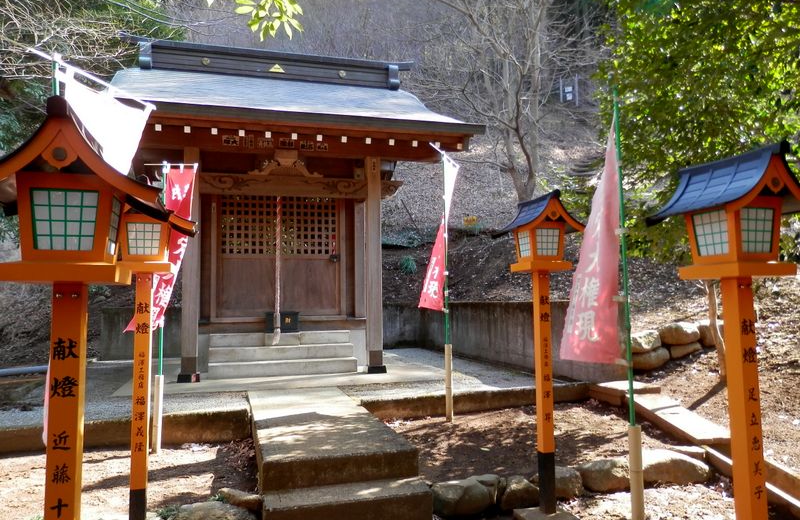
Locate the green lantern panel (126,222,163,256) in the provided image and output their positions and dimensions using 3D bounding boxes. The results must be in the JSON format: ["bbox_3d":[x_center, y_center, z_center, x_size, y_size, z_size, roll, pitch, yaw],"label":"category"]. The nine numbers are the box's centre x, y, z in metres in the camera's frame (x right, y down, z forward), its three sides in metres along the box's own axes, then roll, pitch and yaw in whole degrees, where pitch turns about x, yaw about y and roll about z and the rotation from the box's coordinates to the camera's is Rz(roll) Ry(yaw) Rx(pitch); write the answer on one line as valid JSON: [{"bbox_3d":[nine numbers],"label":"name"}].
[{"bbox_3d":[-1.411,-0.113,3.190,0.175,0.180,0.025,0,-5,-16],"label":"green lantern panel"}]

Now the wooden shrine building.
[{"bbox_3d":[-2.216,-1.185,10.634,5.750,6.200,5.800,0,-5,-16],"label":"wooden shrine building"}]

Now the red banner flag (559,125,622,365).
[{"bbox_3d":[1.094,-0.088,3.300,0.400,1.400,0.160,-4,-6,37],"label":"red banner flag"}]

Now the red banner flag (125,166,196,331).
[{"bbox_3d":[-2.151,-0.103,5.200,0.580,1.480,0.200,0,-5,-12],"label":"red banner flag"}]

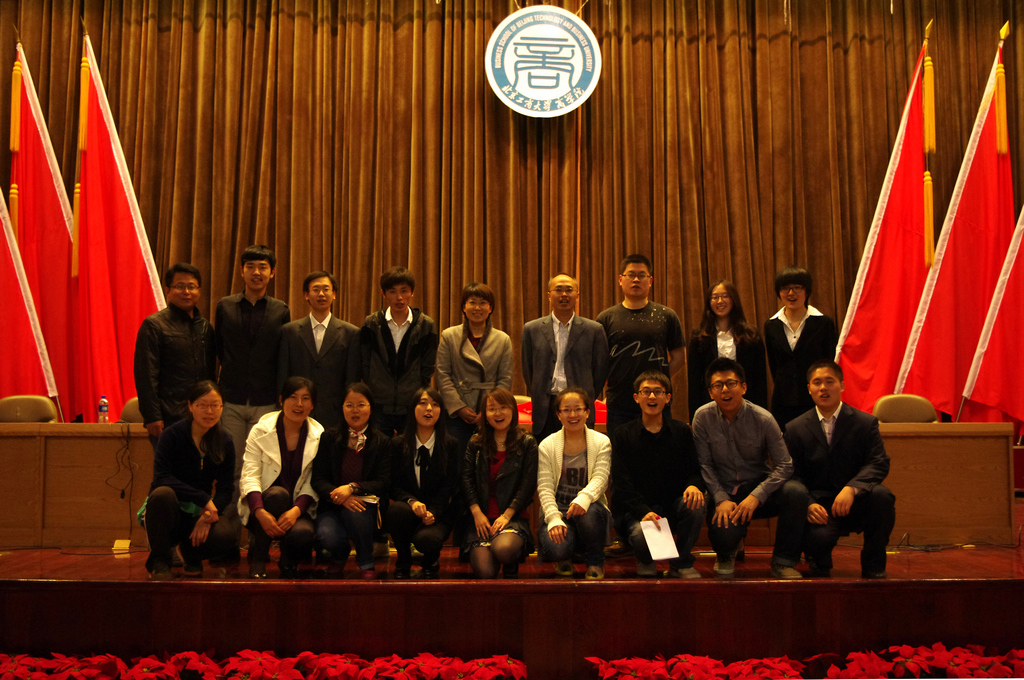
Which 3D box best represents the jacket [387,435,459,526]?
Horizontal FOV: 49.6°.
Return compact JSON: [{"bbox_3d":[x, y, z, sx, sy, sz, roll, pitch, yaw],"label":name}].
[{"bbox_3d":[-0.456,0.713,5.712,0.380,0.462,0.360,0,-4,-5],"label":"jacket"}]

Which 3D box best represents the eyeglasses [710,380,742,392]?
[{"bbox_3d":[1.077,0.233,5.548,0.148,0.046,0.140,-7,-4,17],"label":"eyeglasses"}]

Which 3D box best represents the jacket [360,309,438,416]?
[{"bbox_3d":[-0.656,0.133,6.459,0.455,0.648,0.280,0,-5,3],"label":"jacket"}]

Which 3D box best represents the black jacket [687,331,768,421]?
[{"bbox_3d":[1.255,0.223,6.452,0.478,0.606,0.270,0,-5,6],"label":"black jacket"}]

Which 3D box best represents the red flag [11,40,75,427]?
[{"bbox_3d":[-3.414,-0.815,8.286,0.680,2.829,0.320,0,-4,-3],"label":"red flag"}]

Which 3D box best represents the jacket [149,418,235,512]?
[{"bbox_3d":[-1.643,0.649,5.687,0.430,0.480,0.400,2,-5,-24],"label":"jacket"}]

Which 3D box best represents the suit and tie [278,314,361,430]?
[{"bbox_3d":[-1.156,0.218,6.653,0.490,0.730,0.300,0,-4,-4],"label":"suit and tie"}]

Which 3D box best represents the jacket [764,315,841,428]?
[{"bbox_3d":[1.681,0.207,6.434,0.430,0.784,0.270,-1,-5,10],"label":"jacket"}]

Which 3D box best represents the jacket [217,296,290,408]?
[{"bbox_3d":[-1.514,0.057,6.465,0.444,0.673,0.270,0,-5,-3],"label":"jacket"}]

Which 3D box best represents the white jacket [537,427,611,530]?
[{"bbox_3d":[0.324,0.732,5.841,0.390,0.560,0.400,0,-5,5],"label":"white jacket"}]

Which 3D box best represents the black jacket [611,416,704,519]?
[{"bbox_3d":[0.770,0.677,5.865,0.498,0.542,0.420,0,-5,-3],"label":"black jacket"}]

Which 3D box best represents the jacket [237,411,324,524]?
[{"bbox_3d":[-1.188,0.653,5.687,0.440,0.570,0.420,1,-4,-12],"label":"jacket"}]

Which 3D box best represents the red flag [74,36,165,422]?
[{"bbox_3d":[-2.887,-0.831,8.287,0.800,2.889,0.320,0,-4,-3],"label":"red flag"}]

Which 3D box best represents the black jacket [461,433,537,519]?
[{"bbox_3d":[-0.065,0.706,5.713,0.410,0.447,0.340,0,-4,0],"label":"black jacket"}]

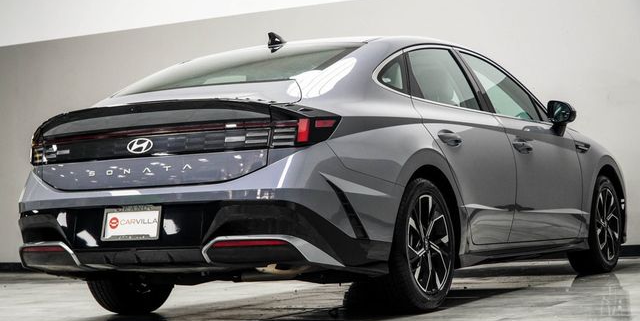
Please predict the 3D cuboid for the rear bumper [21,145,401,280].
[{"bbox_3d":[-0.624,0.262,5.838,1.850,0.590,0.810,-3,-2,30],"label":"rear bumper"}]

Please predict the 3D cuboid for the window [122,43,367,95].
[{"bbox_3d":[-0.435,-0.479,6.239,1.150,0.090,0.720,-3,20,30],"label":"window"}]

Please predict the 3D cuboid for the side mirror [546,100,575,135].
[{"bbox_3d":[1.473,-0.262,7.575,0.200,0.185,0.130,-3,-2,30],"label":"side mirror"}]

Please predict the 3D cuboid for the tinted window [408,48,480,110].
[{"bbox_3d":[0.636,-0.457,6.671,0.050,0.416,0.733,-31,-16,26],"label":"tinted window"}]

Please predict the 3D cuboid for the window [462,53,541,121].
[{"bbox_3d":[1.085,-0.434,7.424,0.050,0.438,0.757,-31,-16,26],"label":"window"}]

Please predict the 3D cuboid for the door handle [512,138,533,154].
[{"bbox_3d":[1.157,-0.080,7.093,0.055,0.055,0.245,-3,-2,30],"label":"door handle"}]

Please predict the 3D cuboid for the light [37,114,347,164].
[{"bbox_3d":[-0.724,-0.084,5.703,1.720,0.170,0.370,-3,-2,30],"label":"light"}]

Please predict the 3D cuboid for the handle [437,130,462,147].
[{"bbox_3d":[0.650,-0.106,6.225,0.055,0.055,0.245,-3,-2,30],"label":"handle"}]

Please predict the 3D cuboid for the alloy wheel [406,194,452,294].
[{"bbox_3d":[0.442,0.411,6.043,0.190,0.485,0.485,-3,-2,30],"label":"alloy wheel"}]

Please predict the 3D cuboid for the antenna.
[{"bbox_3d":[-0.225,-0.634,6.616,0.065,0.078,0.170,-3,-2,30],"label":"antenna"}]

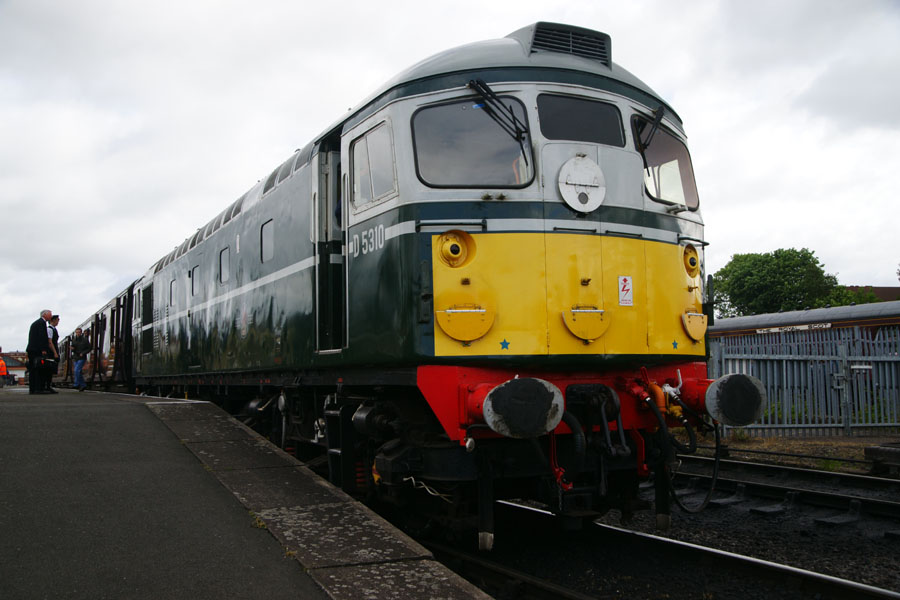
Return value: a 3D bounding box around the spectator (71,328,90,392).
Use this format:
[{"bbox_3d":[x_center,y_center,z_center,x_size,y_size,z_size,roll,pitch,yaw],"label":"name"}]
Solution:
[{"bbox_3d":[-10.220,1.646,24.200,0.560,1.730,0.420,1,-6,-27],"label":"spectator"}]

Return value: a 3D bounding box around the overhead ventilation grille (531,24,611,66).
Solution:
[{"bbox_3d":[0.887,-1.861,6.457,0.710,0.240,0.120,1,-6,-27],"label":"overhead ventilation grille"}]

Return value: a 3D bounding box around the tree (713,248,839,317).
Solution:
[{"bbox_3d":[20.834,1.440,56.000,7.800,9.500,7.800,-3,-5,20],"label":"tree"}]

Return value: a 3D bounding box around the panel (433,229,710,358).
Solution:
[{"bbox_3d":[0.988,-0.030,6.175,2.360,0.860,0.240,1,-6,-27],"label":"panel"}]

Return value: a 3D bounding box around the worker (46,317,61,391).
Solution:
[{"bbox_3d":[-8.769,1.169,19.300,0.400,1.710,0.500,1,-6,-27],"label":"worker"}]

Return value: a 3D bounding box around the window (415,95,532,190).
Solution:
[{"bbox_3d":[0.156,-1.080,5.972,0.780,0.680,0.060,0,-16,-10],"label":"window"}]

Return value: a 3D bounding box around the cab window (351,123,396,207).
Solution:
[{"bbox_3d":[-0.563,-0.967,6.340,0.050,0.540,0.810,1,-6,-27],"label":"cab window"}]

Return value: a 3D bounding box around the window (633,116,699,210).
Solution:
[{"bbox_3d":[1.678,-1.044,6.751,0.780,0.680,0.060,4,-18,-44],"label":"window"}]

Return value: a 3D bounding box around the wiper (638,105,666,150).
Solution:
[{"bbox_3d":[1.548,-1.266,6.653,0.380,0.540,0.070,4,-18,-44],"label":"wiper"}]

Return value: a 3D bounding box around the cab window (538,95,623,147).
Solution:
[{"bbox_3d":[0.955,-1.284,6.296,0.720,0.355,0.050,1,-15,-27],"label":"cab window"}]

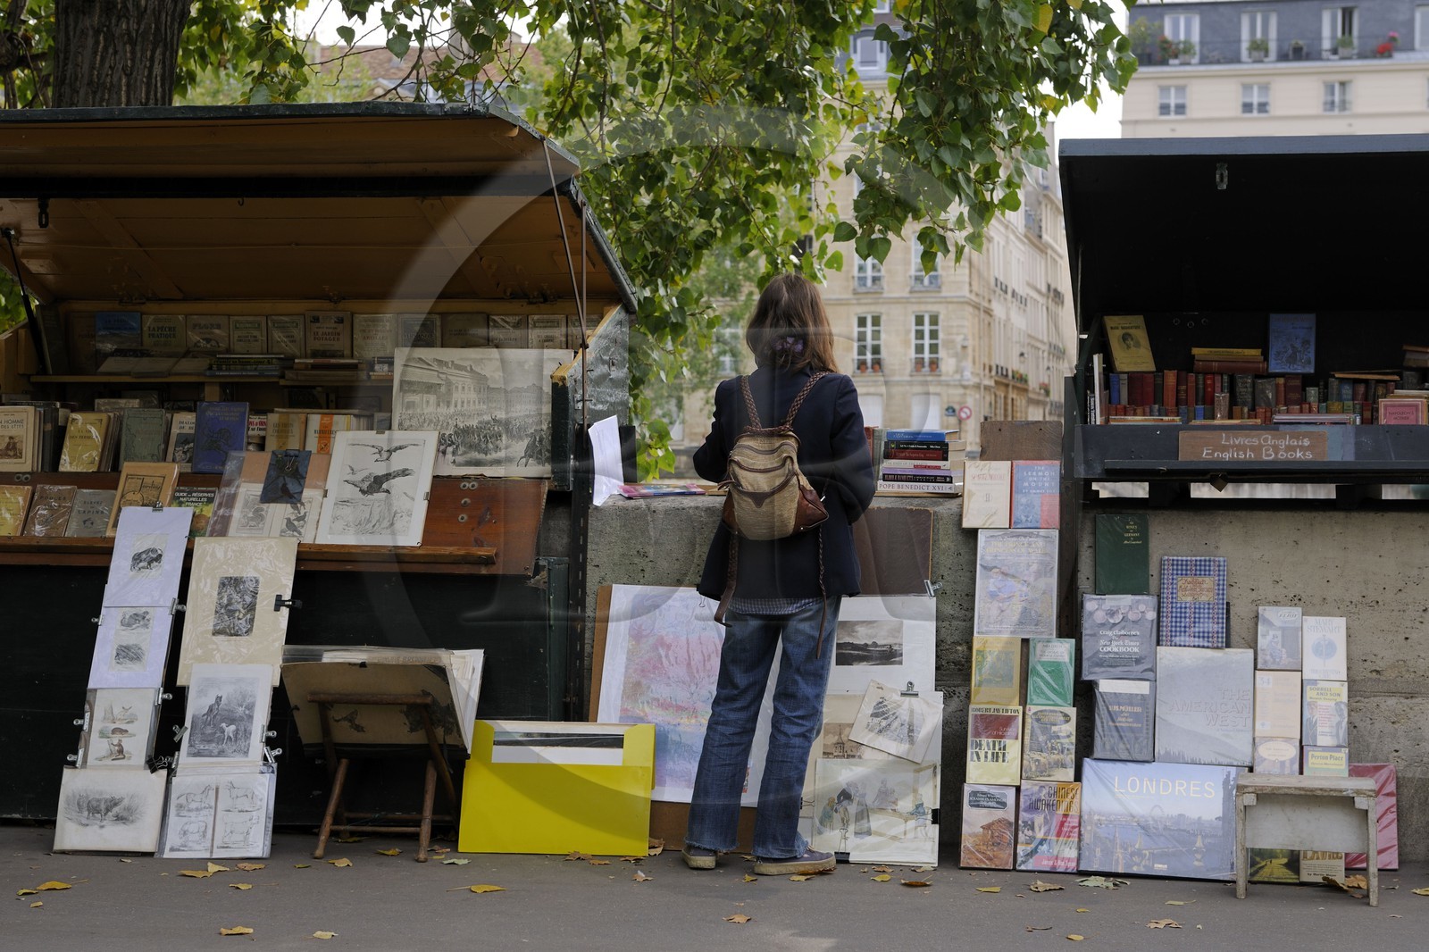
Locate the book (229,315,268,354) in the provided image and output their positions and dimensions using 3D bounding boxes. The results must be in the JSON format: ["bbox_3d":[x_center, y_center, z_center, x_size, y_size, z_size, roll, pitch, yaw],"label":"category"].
[{"bbox_3d":[-1.533,-0.430,7.837,0.128,0.190,0.015,0,-6,9],"label":"book"}]

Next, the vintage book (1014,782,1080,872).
[{"bbox_3d":[0.956,1.002,6.793,0.168,0.248,0.025,0,-15,11],"label":"vintage book"}]

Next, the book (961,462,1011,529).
[{"bbox_3d":[0.788,0.056,6.881,0.136,0.194,0.023,2,-8,9],"label":"book"}]

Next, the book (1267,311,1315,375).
[{"bbox_3d":[1.726,-0.392,7.106,0.131,0.179,0.027,1,-8,13],"label":"book"}]

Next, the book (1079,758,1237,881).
[{"bbox_3d":[1.231,0.942,6.515,0.446,0.311,0.030,1,-11,14],"label":"book"}]

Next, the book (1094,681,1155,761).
[{"bbox_3d":[1.175,0.703,6.816,0.171,0.229,0.028,0,-15,12],"label":"book"}]

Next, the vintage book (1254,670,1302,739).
[{"bbox_3d":[1.549,0.630,6.540,0.120,0.182,0.020,1,-13,14],"label":"vintage book"}]

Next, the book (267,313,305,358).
[{"bbox_3d":[-1.400,-0.424,7.788,0.120,0.187,0.016,-1,-6,9],"label":"book"}]

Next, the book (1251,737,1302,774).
[{"bbox_3d":[1.583,0.832,6.699,0.122,0.184,0.020,0,-15,11],"label":"book"}]

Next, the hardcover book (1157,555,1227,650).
[{"bbox_3d":[1.337,0.355,6.638,0.180,0.255,0.026,0,-13,13],"label":"hardcover book"}]

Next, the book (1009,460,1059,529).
[{"bbox_3d":[0.929,0.056,6.871,0.140,0.198,0.023,1,-8,9],"label":"book"}]

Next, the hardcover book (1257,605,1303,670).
[{"bbox_3d":[1.614,0.465,6.796,0.122,0.182,0.020,0,-15,11],"label":"hardcover book"}]

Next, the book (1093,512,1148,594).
[{"bbox_3d":[1.157,0.224,6.740,0.147,0.224,0.026,0,-8,12],"label":"book"}]

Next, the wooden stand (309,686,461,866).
[{"bbox_3d":[-0.969,0.857,7.045,0.360,0.490,0.390,0,1,8],"label":"wooden stand"}]

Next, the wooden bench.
[{"bbox_3d":[1.554,0.951,6.243,0.360,0.300,0.190,0,2,14],"label":"wooden bench"}]

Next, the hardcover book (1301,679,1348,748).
[{"bbox_3d":[1.724,0.672,6.718,0.122,0.185,0.022,0,-15,11],"label":"hardcover book"}]

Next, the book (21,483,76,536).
[{"bbox_3d":[-2.026,0.112,7.284,0.136,0.173,0.018,1,-27,13],"label":"book"}]

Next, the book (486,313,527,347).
[{"bbox_3d":[-0.663,-0.417,7.668,0.121,0.187,0.016,-1,-6,9],"label":"book"}]

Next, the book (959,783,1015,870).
[{"bbox_3d":[0.767,0.980,6.645,0.143,0.231,0.025,0,-15,14],"label":"book"}]

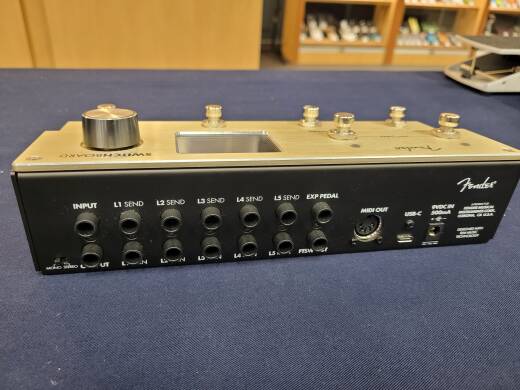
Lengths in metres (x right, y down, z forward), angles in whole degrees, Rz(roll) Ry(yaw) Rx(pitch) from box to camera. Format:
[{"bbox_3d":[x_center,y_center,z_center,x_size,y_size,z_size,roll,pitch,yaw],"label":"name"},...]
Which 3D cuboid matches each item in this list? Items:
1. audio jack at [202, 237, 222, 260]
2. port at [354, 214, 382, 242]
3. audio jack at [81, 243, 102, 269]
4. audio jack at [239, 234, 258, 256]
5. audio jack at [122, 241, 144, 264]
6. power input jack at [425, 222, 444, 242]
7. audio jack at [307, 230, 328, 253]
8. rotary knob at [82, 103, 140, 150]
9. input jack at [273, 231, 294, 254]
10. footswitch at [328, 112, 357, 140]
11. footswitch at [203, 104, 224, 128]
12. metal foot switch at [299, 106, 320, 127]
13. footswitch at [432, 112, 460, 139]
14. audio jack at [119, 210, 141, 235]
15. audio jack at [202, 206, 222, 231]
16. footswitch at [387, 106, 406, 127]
[{"bbox_3d":[-0.026,0.028,0.210,0.009,0.009,0.007,-2,30,-11],"label":"audio jack"},{"bbox_3d":[0.064,0.020,0.232,0.017,0.017,0.007,-2,29,-12],"label":"port"},{"bbox_3d":[-0.085,0.031,0.198,0.009,0.009,0.007,-2,30,-11],"label":"audio jack"},{"bbox_3d":[-0.006,0.028,0.216,0.010,0.010,0.008,-2,29,-12],"label":"audio jack"},{"bbox_3d":[-0.065,0.030,0.202,0.009,0.009,0.007,-2,30,-11],"label":"audio jack"},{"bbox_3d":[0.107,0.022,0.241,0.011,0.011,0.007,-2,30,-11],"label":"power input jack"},{"bbox_3d":[0.033,0.026,0.221,0.009,0.009,0.007,-2,30,-11],"label":"audio jack"},{"bbox_3d":[-0.078,-0.035,0.206,0.028,0.015,0.028,-2,24,-12],"label":"rotary knob"},{"bbox_3d":[0.013,0.027,0.220,0.010,0.010,0.008,-2,29,-12],"label":"input jack"},{"bbox_3d":[0.051,-0.043,0.240,0.017,0.013,0.017,-2,24,-11],"label":"footswitch"},{"bbox_3d":[-0.033,-0.056,0.278,0.017,0.013,0.017,-2,24,-11],"label":"footswitch"},{"bbox_3d":[0.040,-0.063,0.308,0.018,0.013,0.018,-2,24,-12],"label":"metal foot switch"},{"bbox_3d":[0.126,-0.048,0.262,0.018,0.013,0.018,-2,24,-12],"label":"footswitch"},{"bbox_3d":[-0.064,0.014,0.195,0.010,0.010,0.008,-2,29,-12],"label":"audio jack"},{"bbox_3d":[-0.025,0.012,0.203,0.010,0.010,0.008,-2,29,-12],"label":"audio jack"},{"bbox_3d":[0.114,-0.066,0.323,0.018,0.013,0.018,-2,24,-12],"label":"footswitch"}]

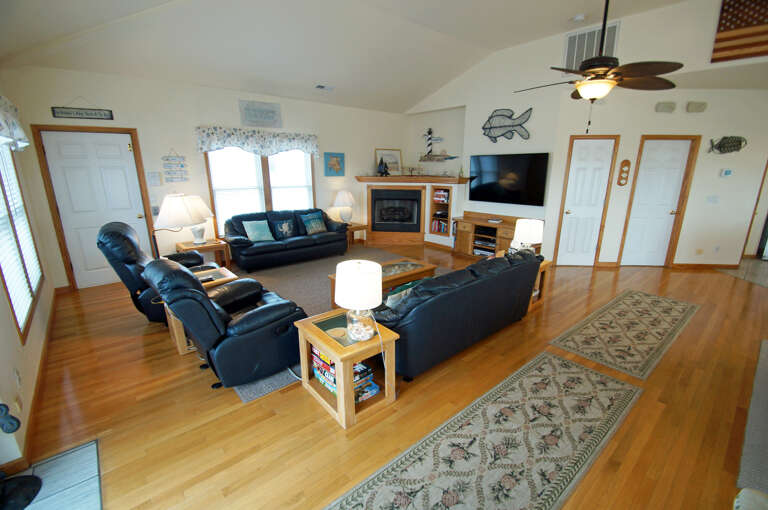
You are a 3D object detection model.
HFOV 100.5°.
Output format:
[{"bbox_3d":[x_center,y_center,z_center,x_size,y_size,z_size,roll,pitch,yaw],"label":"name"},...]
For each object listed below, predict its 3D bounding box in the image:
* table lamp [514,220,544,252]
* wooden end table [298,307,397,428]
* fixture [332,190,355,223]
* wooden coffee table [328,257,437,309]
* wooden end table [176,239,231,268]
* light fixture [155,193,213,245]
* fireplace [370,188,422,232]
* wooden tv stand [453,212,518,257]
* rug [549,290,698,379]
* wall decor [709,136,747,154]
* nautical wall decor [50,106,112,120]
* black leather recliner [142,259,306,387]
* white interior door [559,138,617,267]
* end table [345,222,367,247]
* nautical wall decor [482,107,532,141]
[{"bbox_3d":[1.705,-0.170,3.825,0.320,0.480,0.320,-11,18,-37],"label":"table lamp"},{"bbox_3d":[-0.253,0.732,2.189,0.450,0.500,0.585,-11,18,-37],"label":"wooden end table"},{"bbox_3d":[-0.824,-1.007,6.633,0.420,0.680,0.420,0,14,0],"label":"fixture"},{"bbox_3d":[0.022,0.382,3.778,1.250,0.410,0.540,-11,17,-38],"label":"wooden coffee table"},{"bbox_3d":[-2.774,0.056,4.925,0.580,0.470,0.470,-11,18,-37],"label":"wooden end table"},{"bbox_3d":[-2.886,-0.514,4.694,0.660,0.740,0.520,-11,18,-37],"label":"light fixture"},{"bbox_3d":[0.273,-1.001,7.145,1.080,0.930,0.320,1,14,4],"label":"fireplace"},{"bbox_3d":[1.964,-0.332,5.972,0.410,0.790,1.500,-11,17,-37],"label":"wooden tv stand"},{"bbox_3d":[2.653,0.704,3.371,2.330,0.010,0.685,-11,18,-37],"label":"rug"},{"bbox_3d":[5.296,-1.689,4.922,0.560,0.270,0.050,0,14,0],"label":"wall decor"},{"bbox_3d":[-3.773,-1.774,4.020,0.560,0.130,0.030,-11,18,-37],"label":"nautical wall decor"},{"bbox_3d":[-1.263,0.441,2.534,1.000,0.950,0.890,-10,17,-35],"label":"black leather recliner"},{"bbox_3d":[3.268,-0.797,5.218,0.617,2.030,0.040,0,14,0],"label":"white interior door"},{"bbox_3d":[-0.672,-0.356,6.702,0.460,0.500,0.530,-11,17,-37],"label":"end table"},{"bbox_3d":[2.132,-2.285,5.626,0.050,0.550,0.930,-11,18,-37],"label":"nautical wall decor"}]

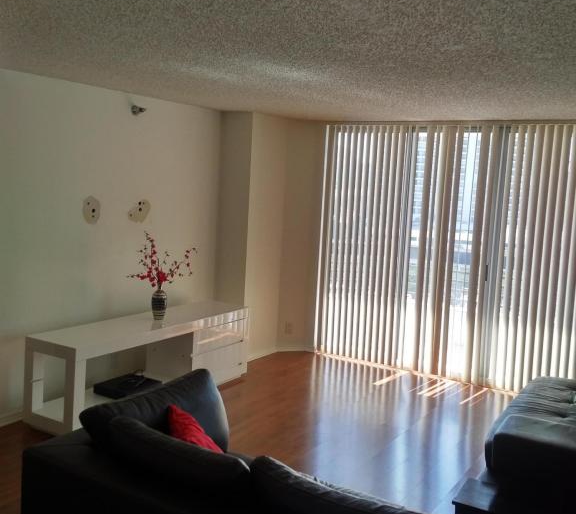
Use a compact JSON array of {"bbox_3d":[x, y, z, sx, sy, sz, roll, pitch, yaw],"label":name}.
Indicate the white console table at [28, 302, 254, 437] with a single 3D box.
[{"bbox_3d":[-1.122,0.826,4.950,0.537,0.624,1.934,7,8,32],"label":"white console table"}]

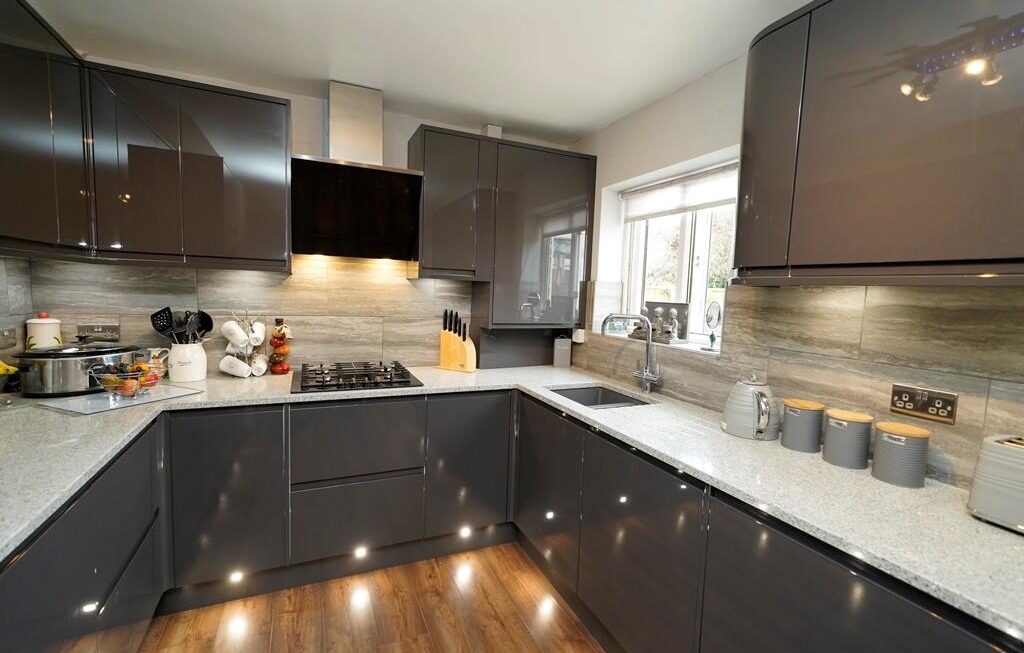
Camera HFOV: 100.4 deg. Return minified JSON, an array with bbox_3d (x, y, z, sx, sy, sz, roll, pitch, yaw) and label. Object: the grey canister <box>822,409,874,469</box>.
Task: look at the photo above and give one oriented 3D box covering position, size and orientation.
[{"bbox_3d":[1.012,0.337,1.289,0.110,0.149,0.110,0,5,-24],"label":"grey canister"}]

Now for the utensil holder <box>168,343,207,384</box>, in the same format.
[{"bbox_3d":[-1.583,0.175,2.086,0.151,0.168,0.151,0,5,-24],"label":"utensil holder"}]

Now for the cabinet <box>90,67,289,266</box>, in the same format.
[{"bbox_3d":[-1.431,-0.675,2.018,0.698,0.762,0.330,0,5,-24],"label":"cabinet"}]

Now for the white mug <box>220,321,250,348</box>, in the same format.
[{"bbox_3d":[-1.353,0.032,2.088,0.108,0.105,0.082,36,-9,6],"label":"white mug"}]

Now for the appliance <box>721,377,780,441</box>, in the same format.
[{"bbox_3d":[0.865,0.278,1.533,0.178,0.218,0.200,3,4,13],"label":"appliance"}]

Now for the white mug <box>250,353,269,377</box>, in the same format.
[{"bbox_3d":[-1.294,0.200,2.186,0.105,0.085,0.115,45,9,-41],"label":"white mug"}]

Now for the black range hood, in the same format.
[{"bbox_3d":[-0.832,-0.585,2.291,0.604,0.460,0.360,0,5,-24],"label":"black range hood"}]

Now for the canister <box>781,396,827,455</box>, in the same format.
[{"bbox_3d":[0.961,0.326,1.411,0.111,0.149,0.111,0,5,-24],"label":"canister"}]

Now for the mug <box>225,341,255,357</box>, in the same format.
[{"bbox_3d":[-1.392,0.097,2.188,0.105,0.085,0.115,-27,-40,17],"label":"mug"}]

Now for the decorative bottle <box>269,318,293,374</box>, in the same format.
[{"bbox_3d":[-1.219,0.104,2.240,0.089,0.297,0.085,0,5,-24],"label":"decorative bottle"}]

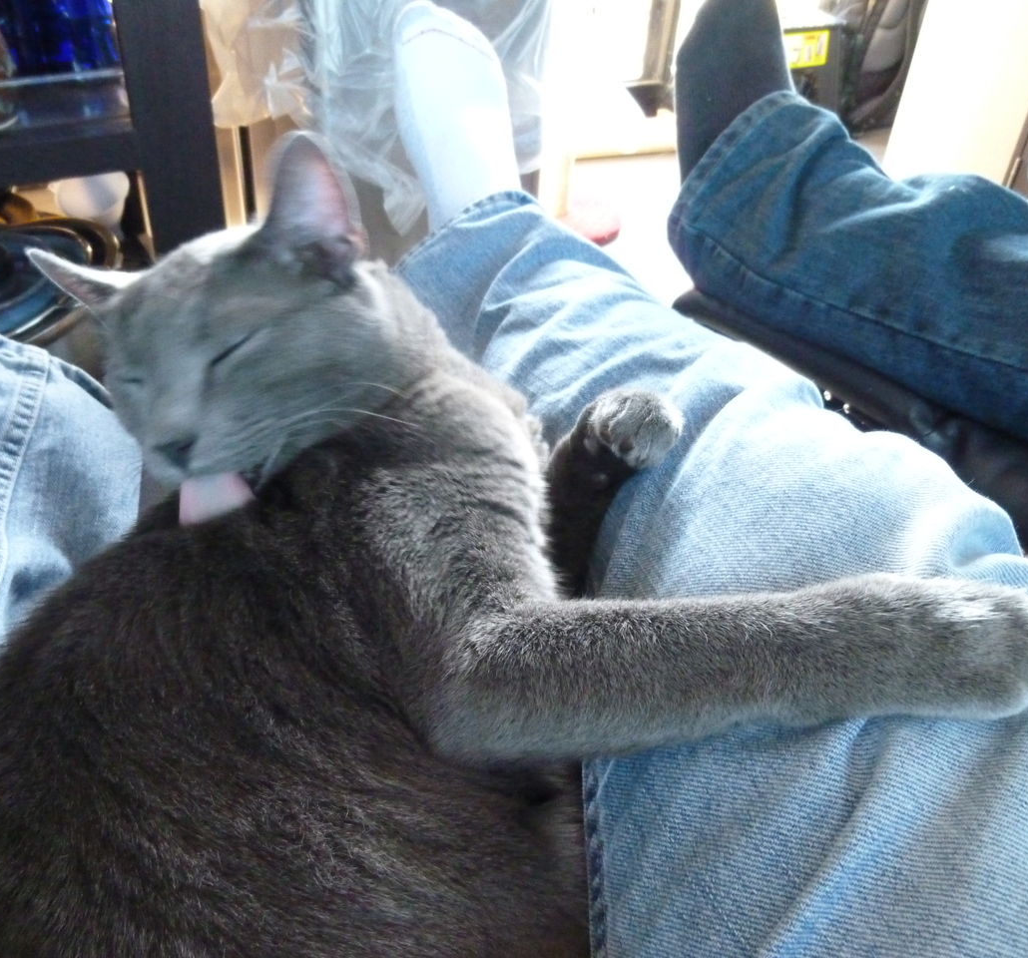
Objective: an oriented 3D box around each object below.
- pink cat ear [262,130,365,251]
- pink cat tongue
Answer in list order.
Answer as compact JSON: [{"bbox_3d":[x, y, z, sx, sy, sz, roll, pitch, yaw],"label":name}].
[{"bbox_3d":[-0.089,-0.128,0.410,0.041,0.053,0.025,-5,-5,-14],"label":"pink cat ear"},{"bbox_3d":[-0.122,0.008,0.378,0.027,0.012,0.019,4,31,12],"label":"pink cat tongue"}]

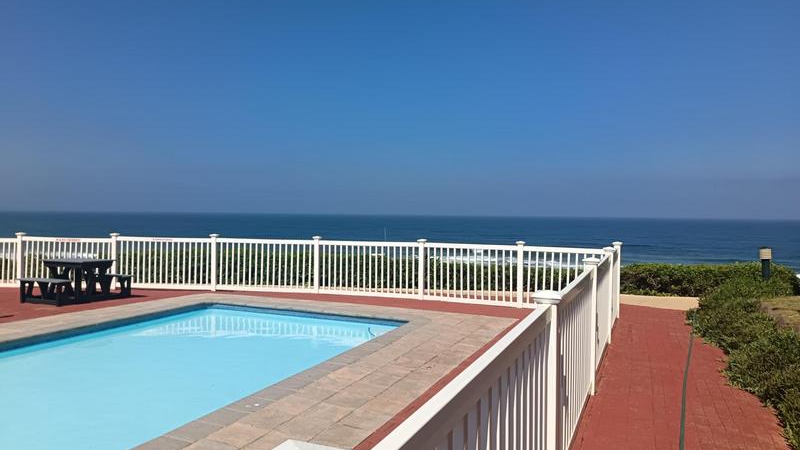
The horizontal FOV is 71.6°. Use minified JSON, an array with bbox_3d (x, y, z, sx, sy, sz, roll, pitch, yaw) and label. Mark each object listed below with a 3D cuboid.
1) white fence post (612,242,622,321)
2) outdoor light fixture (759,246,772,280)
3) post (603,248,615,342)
[{"bbox_3d":[3.371,0.860,8.600,0.127,1.200,0.127,1,1,25],"label":"white fence post"},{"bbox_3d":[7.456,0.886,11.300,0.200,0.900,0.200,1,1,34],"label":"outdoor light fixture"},{"bbox_3d":[2.581,0.878,6.860,0.127,1.200,0.127,1,1,25],"label":"post"}]

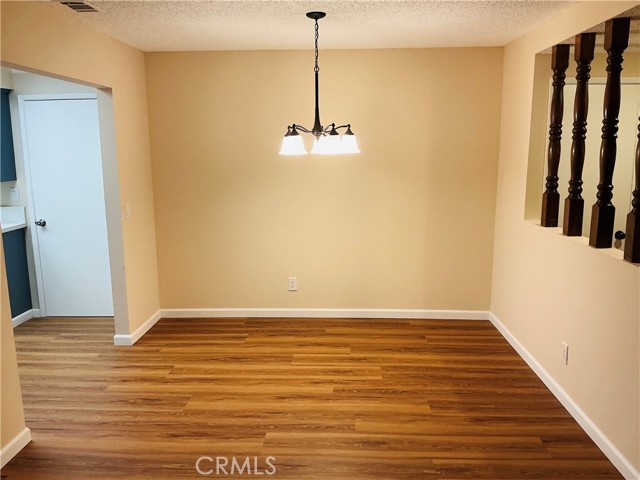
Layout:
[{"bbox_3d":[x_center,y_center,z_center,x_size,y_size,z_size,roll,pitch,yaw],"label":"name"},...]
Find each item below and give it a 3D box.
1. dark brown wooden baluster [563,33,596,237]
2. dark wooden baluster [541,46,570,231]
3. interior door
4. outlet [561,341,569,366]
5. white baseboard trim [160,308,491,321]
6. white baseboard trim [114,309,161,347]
[{"bbox_3d":[1.604,-0.630,3.331,0.081,1.220,0.081,0,10,2],"label":"dark brown wooden baluster"},{"bbox_3d":[1.618,-0.691,3.691,0.081,1.220,0.081,0,10,2],"label":"dark wooden baluster"},{"bbox_3d":[-2.284,-0.269,5.014,0.770,2.040,0.050,0,10,2],"label":"interior door"},{"bbox_3d":[1.522,0.709,3.346,0.012,0.119,0.073,0,10,2],"label":"outlet"},{"bbox_3d":[0.035,0.705,5.056,3.118,0.087,0.015,0,10,2],"label":"white baseboard trim"},{"bbox_3d":[-1.605,0.764,4.751,0.160,0.088,0.745,0,10,2],"label":"white baseboard trim"}]

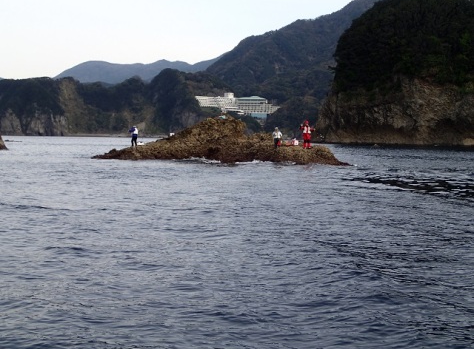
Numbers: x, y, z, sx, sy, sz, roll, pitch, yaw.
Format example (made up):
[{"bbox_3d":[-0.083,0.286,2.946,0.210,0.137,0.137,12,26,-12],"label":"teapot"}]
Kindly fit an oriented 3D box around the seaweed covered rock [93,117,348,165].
[{"bbox_3d":[-0.900,-2.750,55.400,22.000,3.600,9.000,1,4,23],"label":"seaweed covered rock"}]

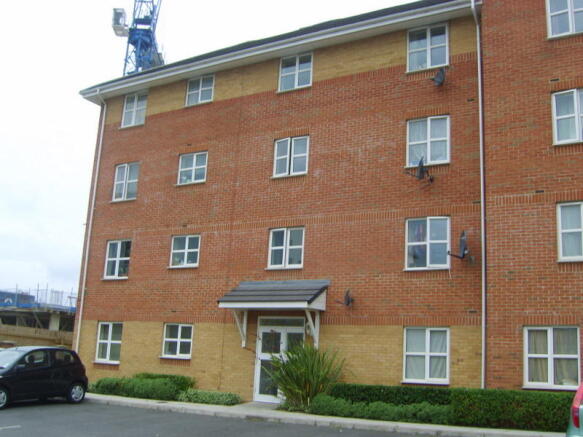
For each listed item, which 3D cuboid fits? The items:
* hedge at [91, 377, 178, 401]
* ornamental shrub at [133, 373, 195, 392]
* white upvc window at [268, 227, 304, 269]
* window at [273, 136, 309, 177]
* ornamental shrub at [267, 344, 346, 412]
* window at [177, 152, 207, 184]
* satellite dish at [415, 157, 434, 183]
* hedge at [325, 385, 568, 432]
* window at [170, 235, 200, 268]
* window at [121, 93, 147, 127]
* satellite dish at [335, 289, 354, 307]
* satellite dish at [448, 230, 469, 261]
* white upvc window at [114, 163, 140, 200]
[{"bbox_3d":[-4.128,4.605,17.478,2.700,0.450,0.950,-5,-15,30],"label":"hedge"},{"bbox_3d":[-3.666,4.724,18.155,2.000,0.540,0.800,-5,-15,30],"label":"ornamental shrub"},{"bbox_3d":[-0.139,0.824,17.679,1.141,1.162,0.120,-5,-15,30],"label":"white upvc window"},{"bbox_3d":[0.007,-1.748,18.295,1.120,1.130,0.100,-5,-14,30],"label":"window"},{"bbox_3d":[0.350,3.816,15.454,1.750,1.600,1.600,2,-12,1],"label":"ornamental shrub"},{"bbox_3d":[-3.068,-1.565,20.083,1.120,0.980,0.100,-5,-14,30],"label":"window"},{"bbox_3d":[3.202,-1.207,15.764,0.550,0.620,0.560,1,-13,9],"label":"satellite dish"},{"bbox_3d":[3.187,3.928,13.451,5.150,0.670,1.600,-5,-15,30],"label":"hedge"},{"bbox_3d":[-3.211,1.024,19.540,1.120,0.980,0.100,-5,-14,30],"label":"window"},{"bbox_3d":[-5.338,-3.701,21.955,1.120,1.220,0.100,-5,-14,30],"label":"window"},{"bbox_3d":[1.344,1.984,16.072,0.500,0.480,0.500,1,-13,9],"label":"satellite dish"},{"bbox_3d":[3.918,0.636,14.897,0.500,0.660,0.580,0,-12,12],"label":"satellite dish"},{"bbox_3d":[-5.536,-1.230,21.453,1.098,1.292,0.120,-5,-15,30],"label":"white upvc window"}]

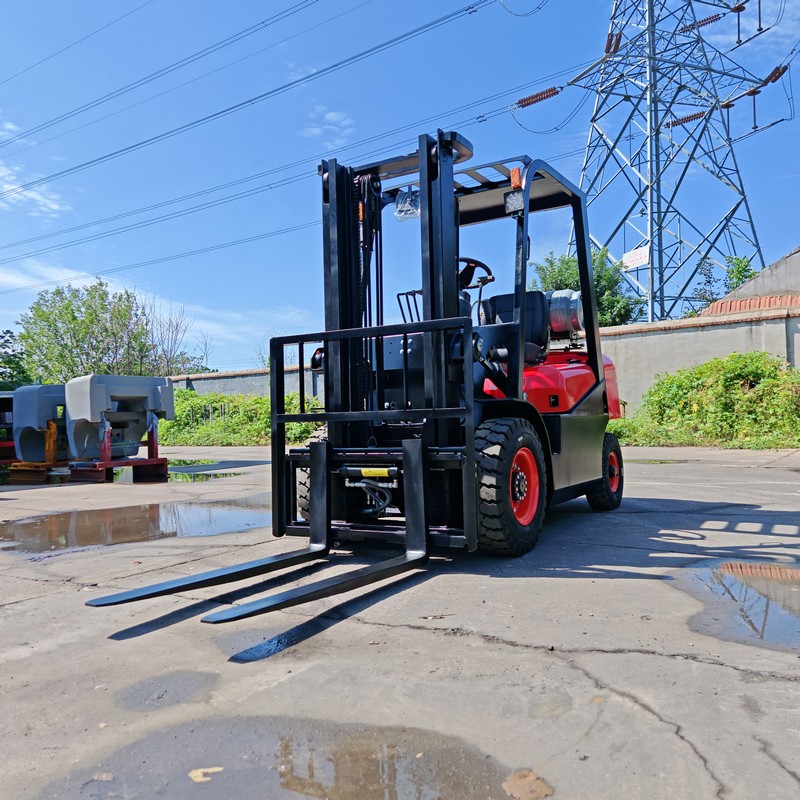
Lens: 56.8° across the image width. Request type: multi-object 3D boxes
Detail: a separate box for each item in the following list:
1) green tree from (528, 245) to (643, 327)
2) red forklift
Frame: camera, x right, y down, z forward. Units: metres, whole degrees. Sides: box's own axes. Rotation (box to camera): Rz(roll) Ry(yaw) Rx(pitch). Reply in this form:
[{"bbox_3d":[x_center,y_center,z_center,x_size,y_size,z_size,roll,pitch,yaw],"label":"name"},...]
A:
[{"bbox_3d":[4.992,-1.603,20.044,3.083,5.029,3.083,-2,-1,0],"label":"green tree"},{"bbox_3d":[0.193,-0.274,4.093,1.200,2.120,3.924,-2,-1,31],"label":"red forklift"}]

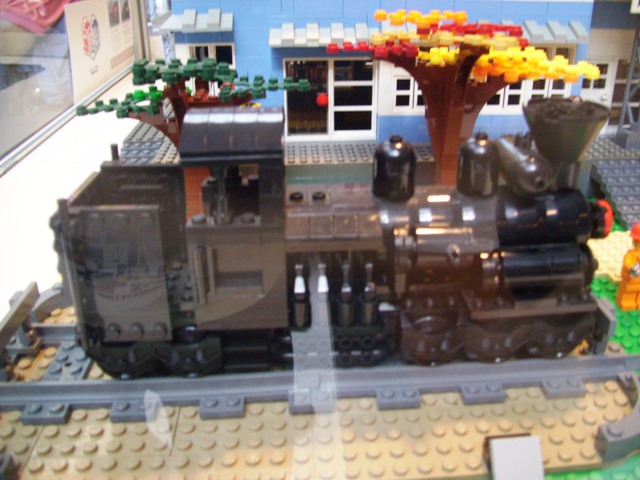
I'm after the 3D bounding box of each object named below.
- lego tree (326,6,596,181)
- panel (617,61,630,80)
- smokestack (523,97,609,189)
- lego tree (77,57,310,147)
[{"bbox_3d":[0.078,-0.068,0.338,0.150,0.117,0.118,-2,27,-3],"label":"lego tree"},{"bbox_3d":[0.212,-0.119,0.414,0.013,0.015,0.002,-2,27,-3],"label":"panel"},{"bbox_3d":[0.084,-0.032,0.206,0.032,0.029,0.032,-2,27,-3],"label":"smokestack"},{"bbox_3d":[-0.069,-0.053,0.335,0.128,0.100,0.100,-2,27,-3],"label":"lego tree"}]

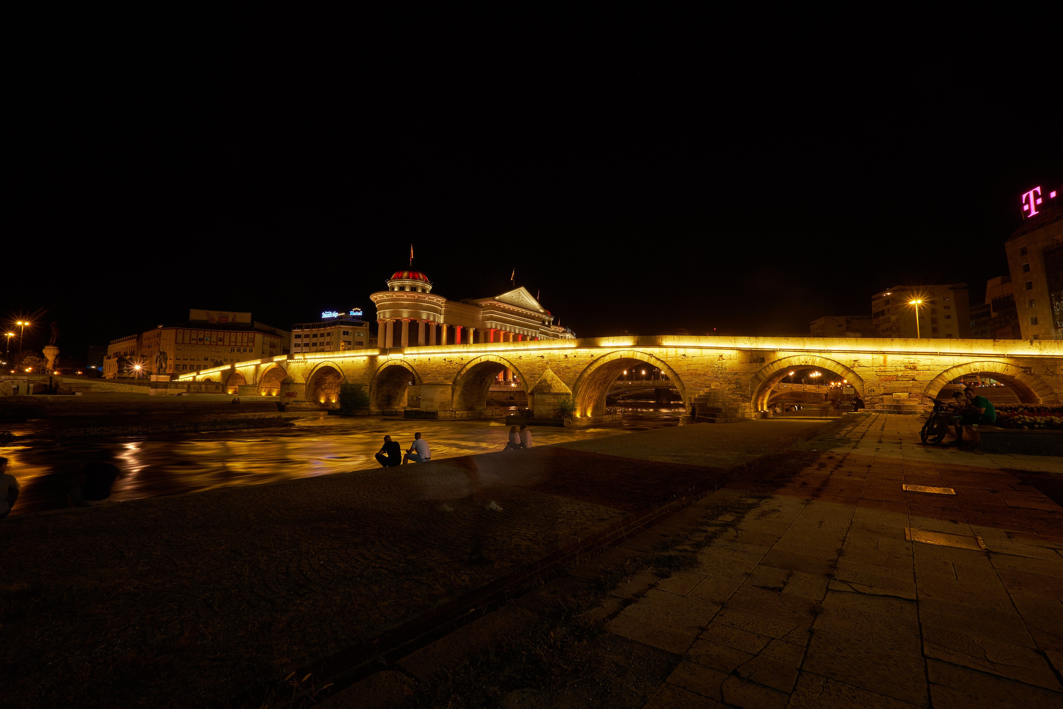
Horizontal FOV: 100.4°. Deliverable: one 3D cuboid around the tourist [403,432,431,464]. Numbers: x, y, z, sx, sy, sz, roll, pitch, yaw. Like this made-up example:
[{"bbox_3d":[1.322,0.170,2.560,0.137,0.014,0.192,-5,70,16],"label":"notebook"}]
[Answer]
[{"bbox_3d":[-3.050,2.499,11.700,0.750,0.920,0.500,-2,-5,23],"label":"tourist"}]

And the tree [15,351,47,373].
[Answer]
[{"bbox_3d":[-158.000,2.919,140.000,6.000,7.500,6.000,0,-5,0],"label":"tree"}]

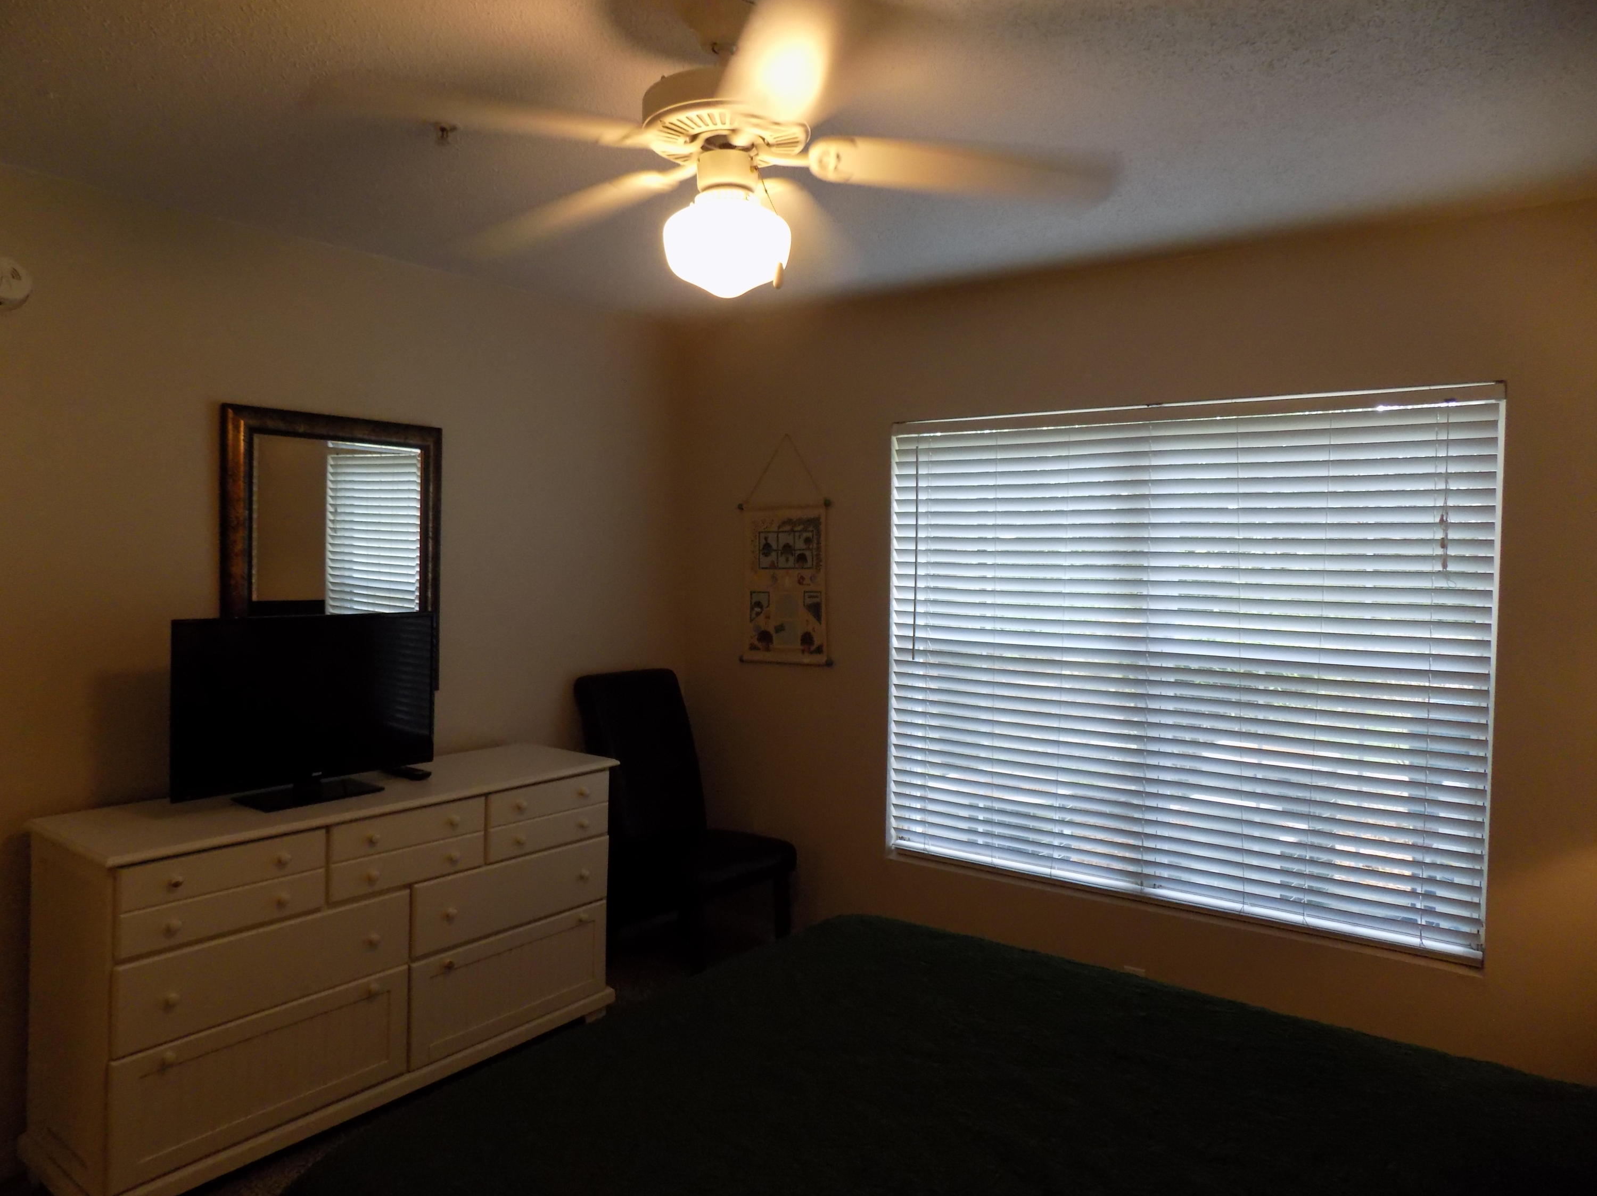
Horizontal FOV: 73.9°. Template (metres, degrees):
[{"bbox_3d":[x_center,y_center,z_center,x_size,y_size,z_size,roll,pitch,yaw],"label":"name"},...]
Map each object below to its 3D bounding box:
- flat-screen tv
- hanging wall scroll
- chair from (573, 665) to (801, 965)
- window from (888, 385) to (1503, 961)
[{"bbox_3d":[-1.296,0.290,2.873,0.200,0.475,0.735,2,2,36],"label":"flat-screen tv"},{"bbox_3d":[-0.057,-0.183,4.042,0.440,0.870,0.025,2,2,36],"label":"hanging wall scroll"},{"bbox_3d":[-0.419,0.828,3.813,0.650,1.065,0.485,3,2,41],"label":"chair"},{"bbox_3d":[1.066,0.174,3.281,1.800,1.510,0.060,2,2,36],"label":"window"}]

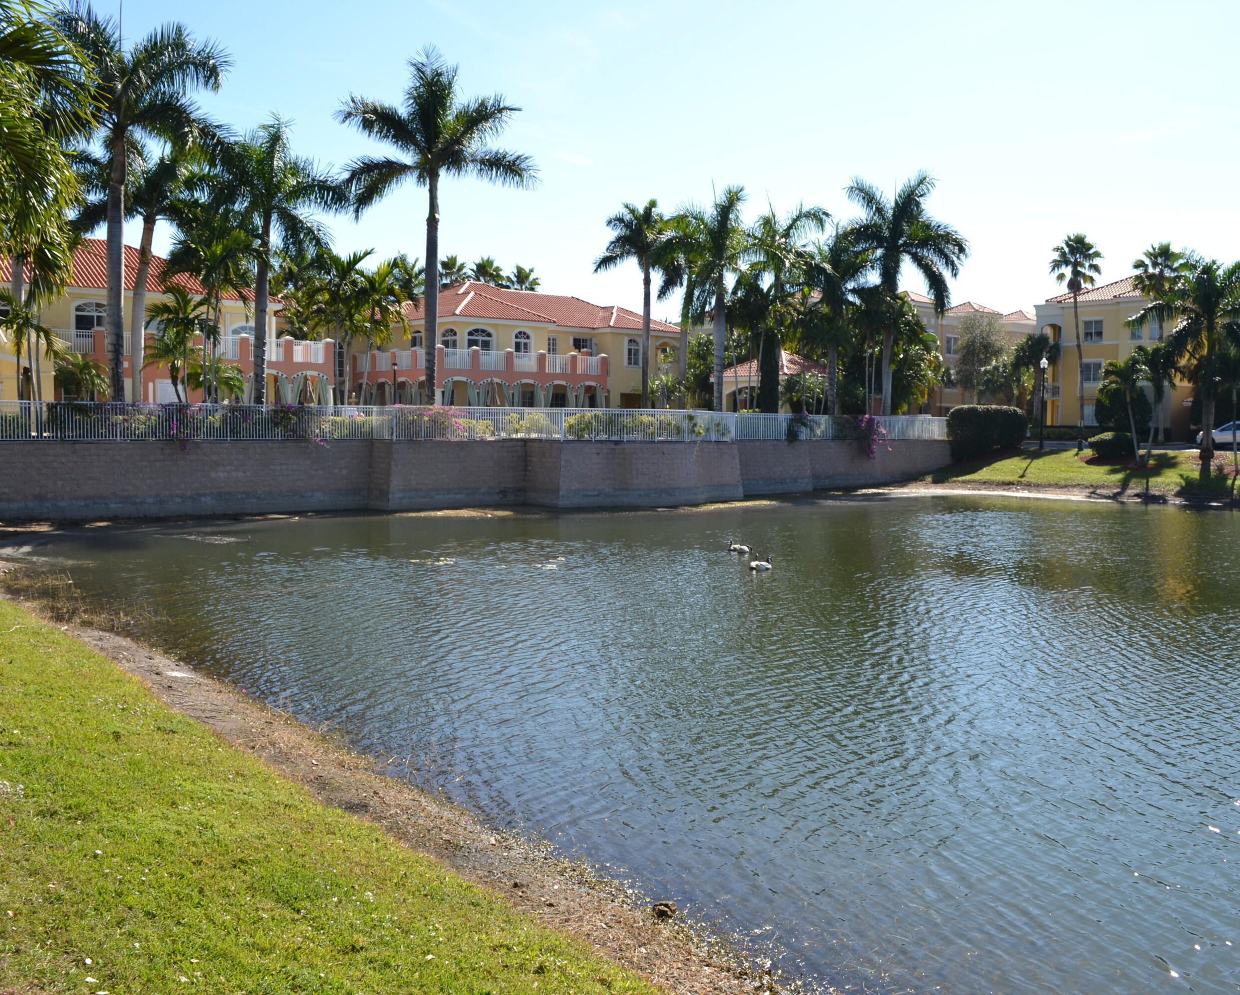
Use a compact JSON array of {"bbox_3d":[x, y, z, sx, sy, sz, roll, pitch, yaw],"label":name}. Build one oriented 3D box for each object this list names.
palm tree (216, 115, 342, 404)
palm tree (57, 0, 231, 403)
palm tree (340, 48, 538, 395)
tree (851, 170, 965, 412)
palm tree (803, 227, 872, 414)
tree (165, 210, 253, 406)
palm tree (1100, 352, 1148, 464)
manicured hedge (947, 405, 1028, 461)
[{"bbox_3d":[-13.560,-8.766,44.500,5.100,12.900,5.100,-1,4,-17],"label":"palm tree"},{"bbox_3d":[-18.523,-10.578,43.000,6.600,16.380,6.600,-1,3,-23],"label":"palm tree"},{"bbox_3d":[-7.678,-10.584,46.500,7.900,16.000,7.600,0,3,-9],"label":"palm tree"},{"bbox_3d":[17.008,-11.419,66.500,6.900,15.610,6.700,1,3,14],"label":"tree"},{"bbox_3d":[12.208,-9.251,62.500,4.500,11.710,4.500,1,3,11],"label":"palm tree"},{"bbox_3d":[-15.585,-6.622,42.500,3.300,8.815,3.300,0,3,0],"label":"tree"},{"bbox_3d":[26.809,-4.689,59.500,2.500,5.970,2.500,2,4,24],"label":"palm tree"},{"bbox_3d":[20.871,-3.673,63.500,4.300,3.000,2.300,-1,4,-21],"label":"manicured hedge"}]

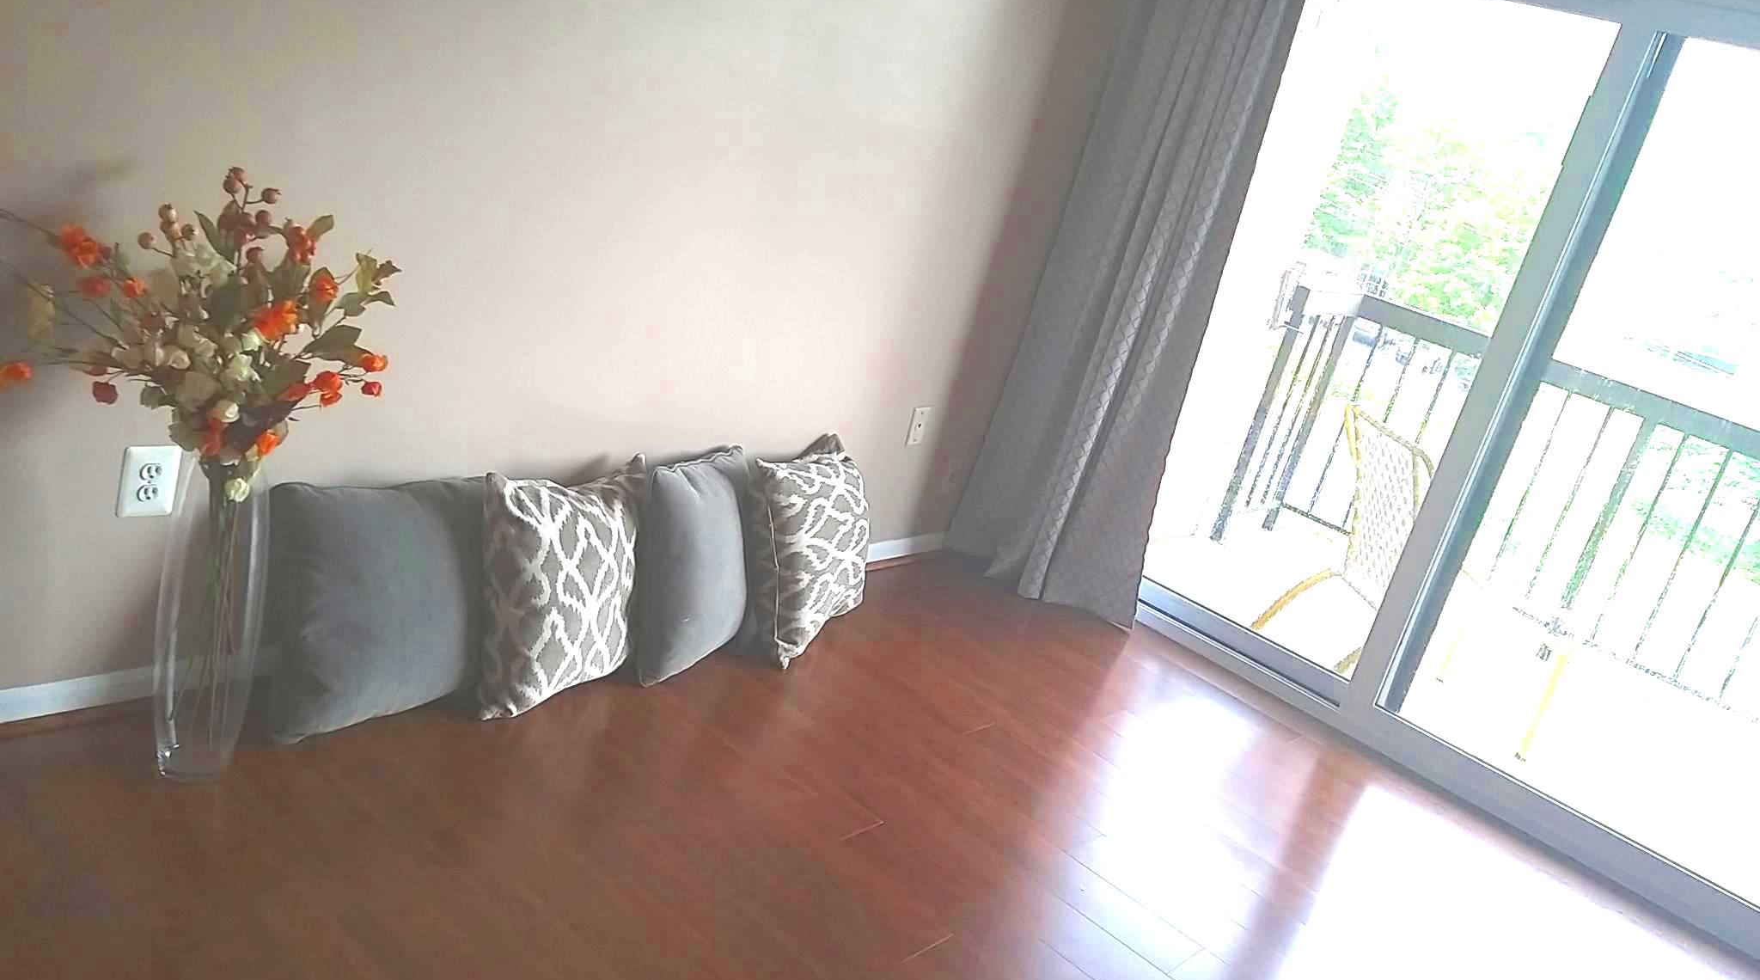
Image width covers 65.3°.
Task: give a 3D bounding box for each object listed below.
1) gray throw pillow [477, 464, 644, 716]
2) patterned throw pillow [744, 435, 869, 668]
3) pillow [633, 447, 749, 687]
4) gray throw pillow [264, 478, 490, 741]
[{"bbox_3d":[-0.663,0.191,2.937,0.175,0.475,0.465,9,14,27],"label":"gray throw pillow"},{"bbox_3d":[-0.166,0.134,3.483,0.200,0.475,0.455,-3,11,23],"label":"patterned throw pillow"},{"bbox_3d":[-0.418,0.163,3.214,0.170,0.470,0.450,7,15,20],"label":"pillow"},{"bbox_3d":[-0.949,0.212,2.678,0.165,0.460,0.455,5,10,35],"label":"gray throw pillow"}]

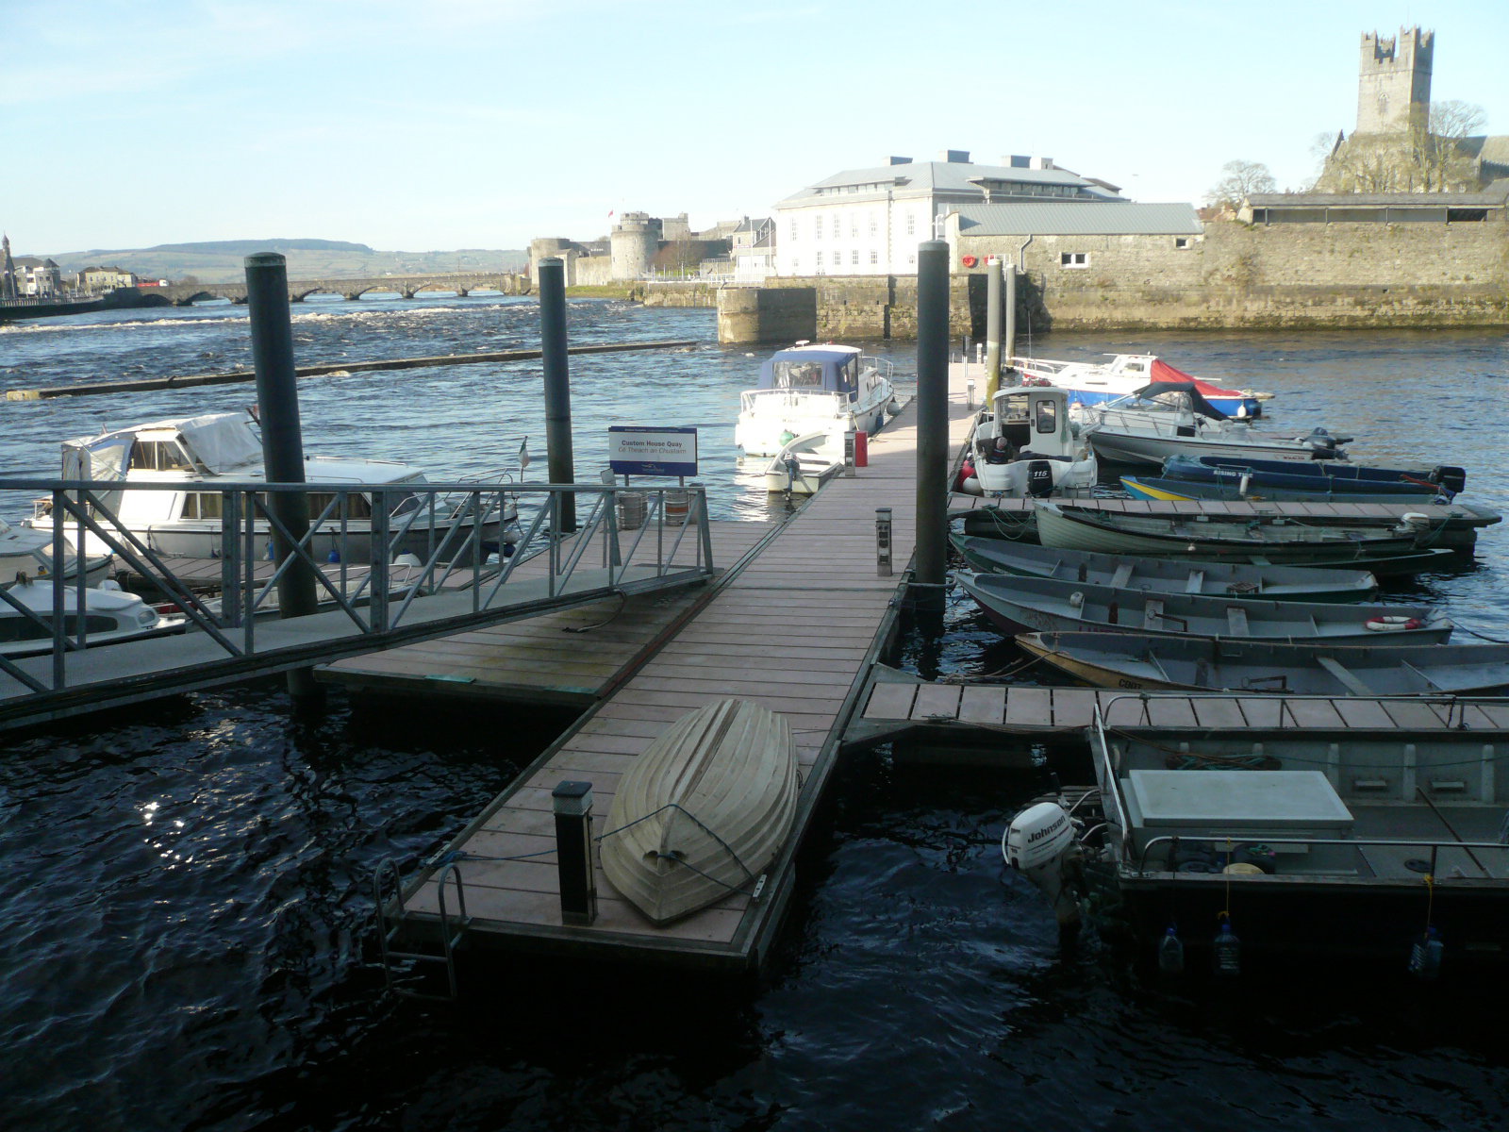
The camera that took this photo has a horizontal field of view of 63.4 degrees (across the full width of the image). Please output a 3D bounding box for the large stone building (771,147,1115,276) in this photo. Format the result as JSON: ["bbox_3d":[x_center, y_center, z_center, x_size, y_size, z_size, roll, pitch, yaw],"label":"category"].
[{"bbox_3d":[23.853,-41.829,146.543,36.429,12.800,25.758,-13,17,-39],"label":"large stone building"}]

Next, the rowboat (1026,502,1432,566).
[{"bbox_3d":[7.986,-0.602,20.940,6.150,0.950,1.600,2,14,16],"label":"rowboat"}]

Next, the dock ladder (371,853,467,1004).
[{"bbox_3d":[-2.052,2.306,7.574,0.460,1.050,0.320,1,13,13],"label":"dock ladder"}]

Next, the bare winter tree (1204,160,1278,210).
[{"bbox_3d":[65.930,-48.412,166.474,10.000,13.000,10.000,1,13,13],"label":"bare winter tree"}]

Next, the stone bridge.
[{"bbox_3d":[-129.585,-87.754,385.000,117.000,7.200,10.000,-1,14,2],"label":"stone bridge"}]

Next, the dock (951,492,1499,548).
[{"bbox_3d":[7.352,-0.642,20.002,8.350,0.650,1.250,2,14,14],"label":"dock"}]

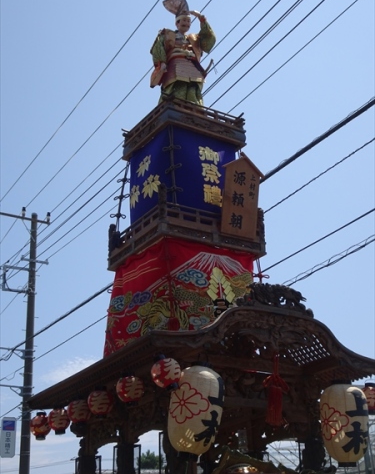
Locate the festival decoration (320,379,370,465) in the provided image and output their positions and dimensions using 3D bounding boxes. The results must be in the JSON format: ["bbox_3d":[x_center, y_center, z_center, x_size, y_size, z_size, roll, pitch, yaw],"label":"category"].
[{"bbox_3d":[1.544,1.827,7.057,0.477,0.830,0.477,9,-25,-26],"label":"festival decoration"}]

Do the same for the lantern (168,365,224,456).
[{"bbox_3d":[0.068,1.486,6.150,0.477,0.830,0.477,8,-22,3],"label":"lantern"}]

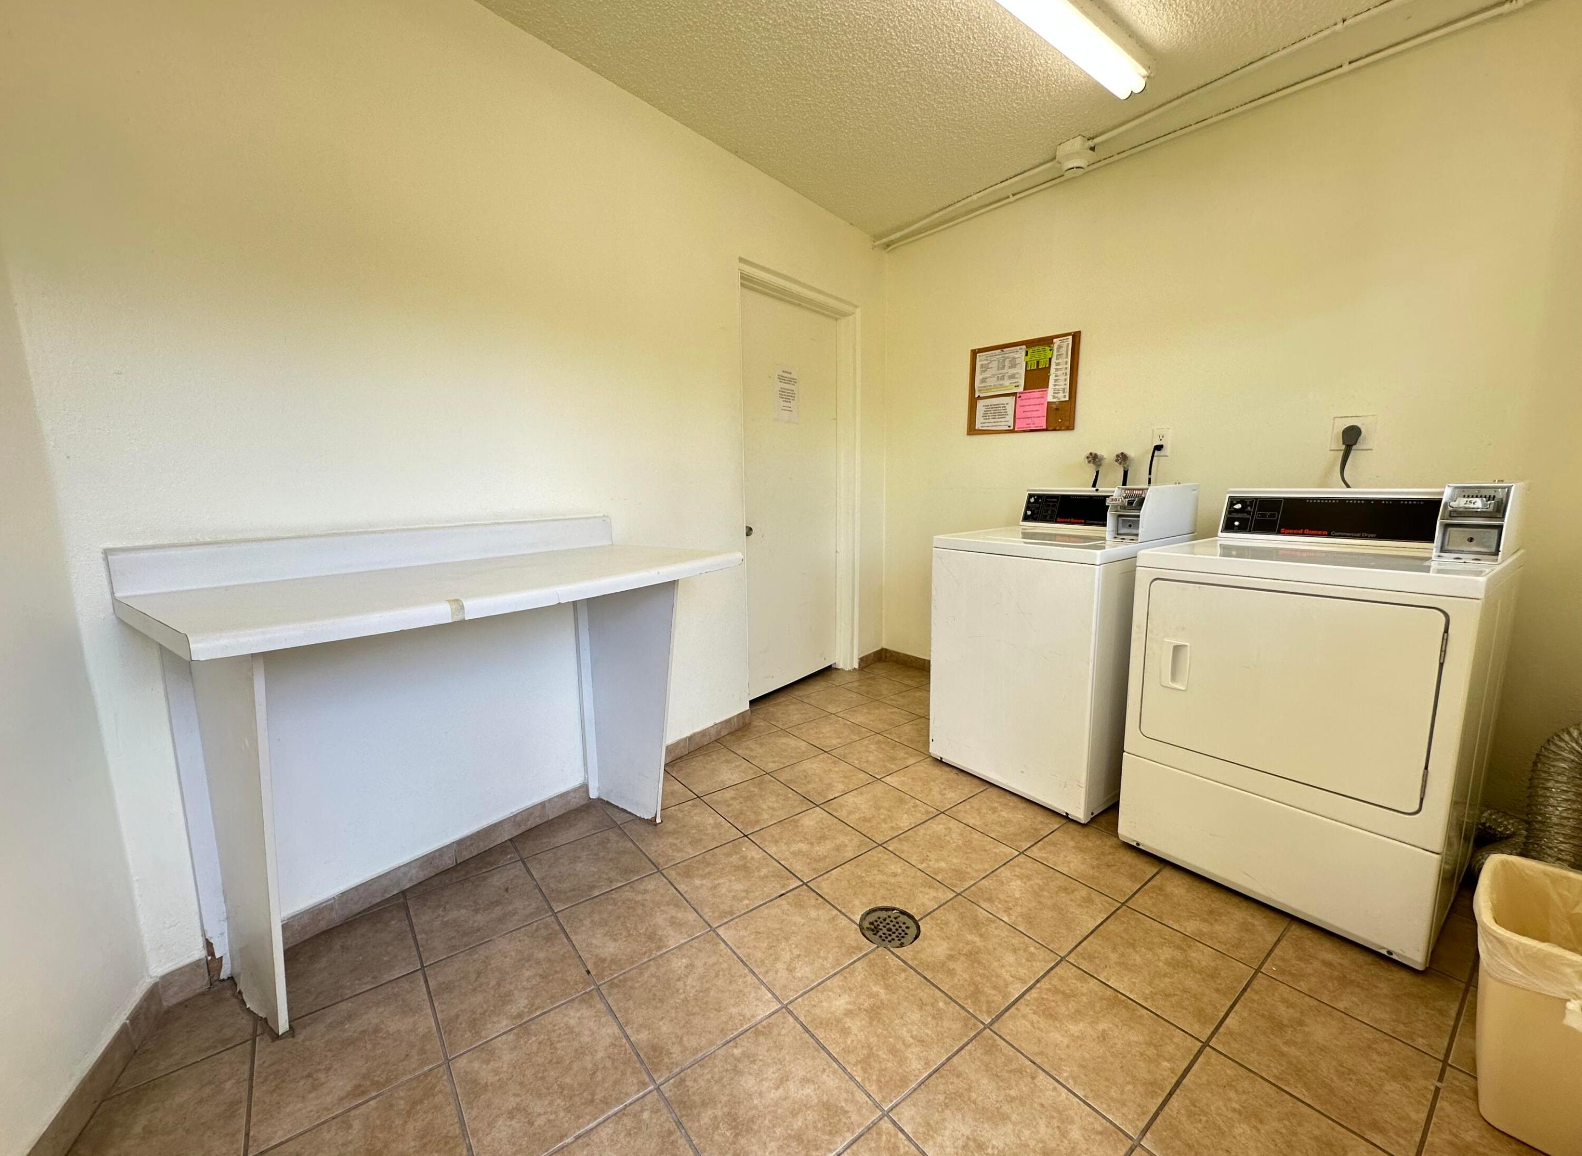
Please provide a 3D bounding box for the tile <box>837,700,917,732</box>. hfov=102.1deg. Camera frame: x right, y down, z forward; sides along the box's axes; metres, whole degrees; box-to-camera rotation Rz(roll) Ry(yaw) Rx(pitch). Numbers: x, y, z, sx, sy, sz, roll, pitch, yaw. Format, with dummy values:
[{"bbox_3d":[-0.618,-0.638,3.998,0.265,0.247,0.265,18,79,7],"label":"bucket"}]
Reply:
[{"bbox_3d":[0.421,0.674,3.099,0.302,0.010,0.302,-8,12,-37],"label":"tile"}]

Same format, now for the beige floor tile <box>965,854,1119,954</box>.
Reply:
[{"bbox_3d":[0.680,0.880,1.743,0.298,0.010,0.298,-7,11,-37],"label":"beige floor tile"}]

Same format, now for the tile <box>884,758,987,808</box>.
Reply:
[{"bbox_3d":[0.547,0.773,2.401,0.298,0.010,0.298,-7,11,-37],"label":"tile"}]

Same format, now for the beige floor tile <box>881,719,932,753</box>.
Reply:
[{"bbox_3d":[0.600,0.703,2.822,0.298,0.010,0.298,-7,11,-37],"label":"beige floor tile"}]

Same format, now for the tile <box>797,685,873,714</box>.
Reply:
[{"bbox_3d":[0.233,0.629,3.312,0.300,0.010,0.300,-7,12,-37],"label":"tile"}]

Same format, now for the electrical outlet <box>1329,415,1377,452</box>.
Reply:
[{"bbox_3d":[1.933,-0.496,2.200,0.015,0.115,0.115,-8,12,-39],"label":"electrical outlet"}]

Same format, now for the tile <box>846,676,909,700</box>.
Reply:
[{"bbox_3d":[0.475,0.603,3.526,0.302,0.010,0.302,-8,12,-37],"label":"tile"}]

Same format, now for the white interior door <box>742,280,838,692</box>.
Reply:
[{"bbox_3d":[-0.035,-0.410,3.393,0.042,2.010,0.910,6,12,37],"label":"white interior door"}]

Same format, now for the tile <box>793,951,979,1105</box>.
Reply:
[{"bbox_3d":[0.201,0.950,1.383,0.300,0.010,0.300,-7,12,-37],"label":"tile"}]

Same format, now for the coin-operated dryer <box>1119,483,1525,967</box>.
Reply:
[{"bbox_3d":[1.490,0.289,1.845,0.685,1.090,0.685,-7,11,-37],"label":"coin-operated dryer"}]

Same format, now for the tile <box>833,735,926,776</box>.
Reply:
[{"bbox_3d":[0.367,0.745,2.673,0.302,0.010,0.302,-8,12,-37],"label":"tile"}]

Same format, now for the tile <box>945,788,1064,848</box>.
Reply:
[{"bbox_3d":[0.739,0.818,2.176,0.300,0.010,0.300,-7,12,-37],"label":"tile"}]

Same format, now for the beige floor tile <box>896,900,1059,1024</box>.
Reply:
[{"bbox_3d":[0.443,0.919,1.568,0.300,0.010,0.300,-7,12,-37],"label":"beige floor tile"}]

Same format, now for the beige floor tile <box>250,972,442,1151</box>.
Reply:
[{"bbox_3d":[-0.898,0.963,1.304,0.300,0.010,0.300,-7,12,-37],"label":"beige floor tile"}]

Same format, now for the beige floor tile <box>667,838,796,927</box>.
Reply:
[{"bbox_3d":[-0.174,0.884,1.875,0.302,0.010,0.302,-8,12,-37],"label":"beige floor tile"}]

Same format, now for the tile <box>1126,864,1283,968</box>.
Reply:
[{"bbox_3d":[1.107,0.885,1.690,0.298,0.010,0.298,-7,11,-37],"label":"tile"}]

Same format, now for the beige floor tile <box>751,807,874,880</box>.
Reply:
[{"bbox_3d":[0.069,0.850,2.061,0.302,0.010,0.302,-8,12,-37],"label":"beige floor tile"}]

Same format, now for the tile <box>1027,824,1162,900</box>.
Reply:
[{"bbox_3d":[0.933,0.854,1.951,0.302,0.010,0.302,-8,12,-37],"label":"tile"}]

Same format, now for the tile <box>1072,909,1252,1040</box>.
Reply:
[{"bbox_3d":[0.879,0.924,1.525,0.302,0.010,0.302,-8,12,-37],"label":"tile"}]

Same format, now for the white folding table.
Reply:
[{"bbox_3d":[-0.753,0.388,1.657,0.622,1.009,1.219,6,11,36],"label":"white folding table"}]

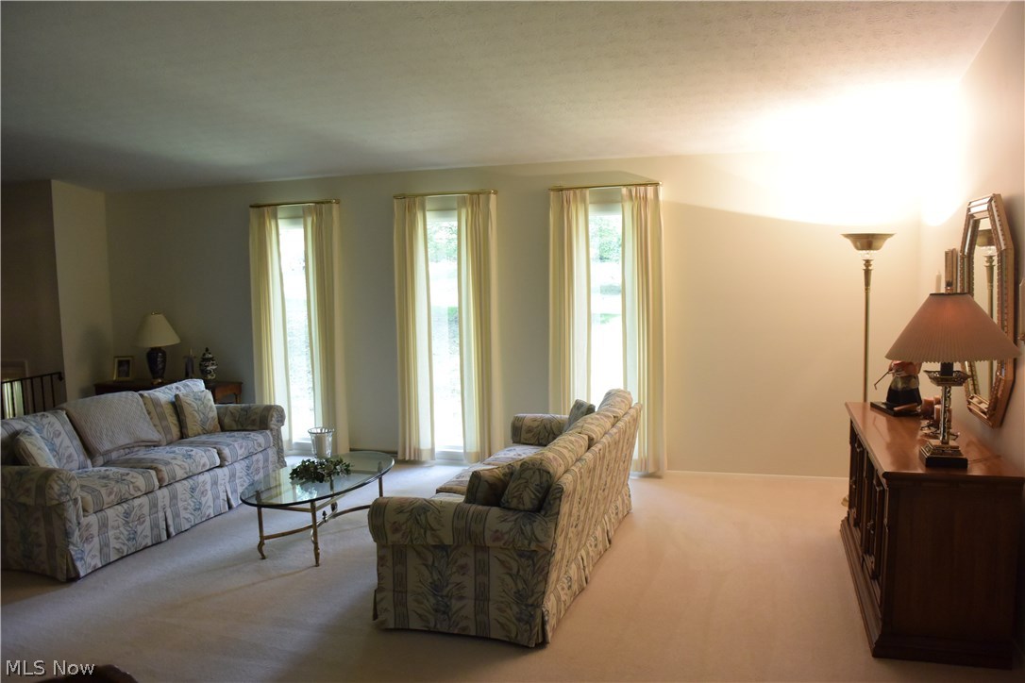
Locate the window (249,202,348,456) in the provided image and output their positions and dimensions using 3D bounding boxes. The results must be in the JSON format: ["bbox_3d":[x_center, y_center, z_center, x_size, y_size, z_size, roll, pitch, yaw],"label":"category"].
[{"bbox_3d":[-1.960,-0.132,7.069,0.962,2.273,0.130,0,5,19],"label":"window"}]

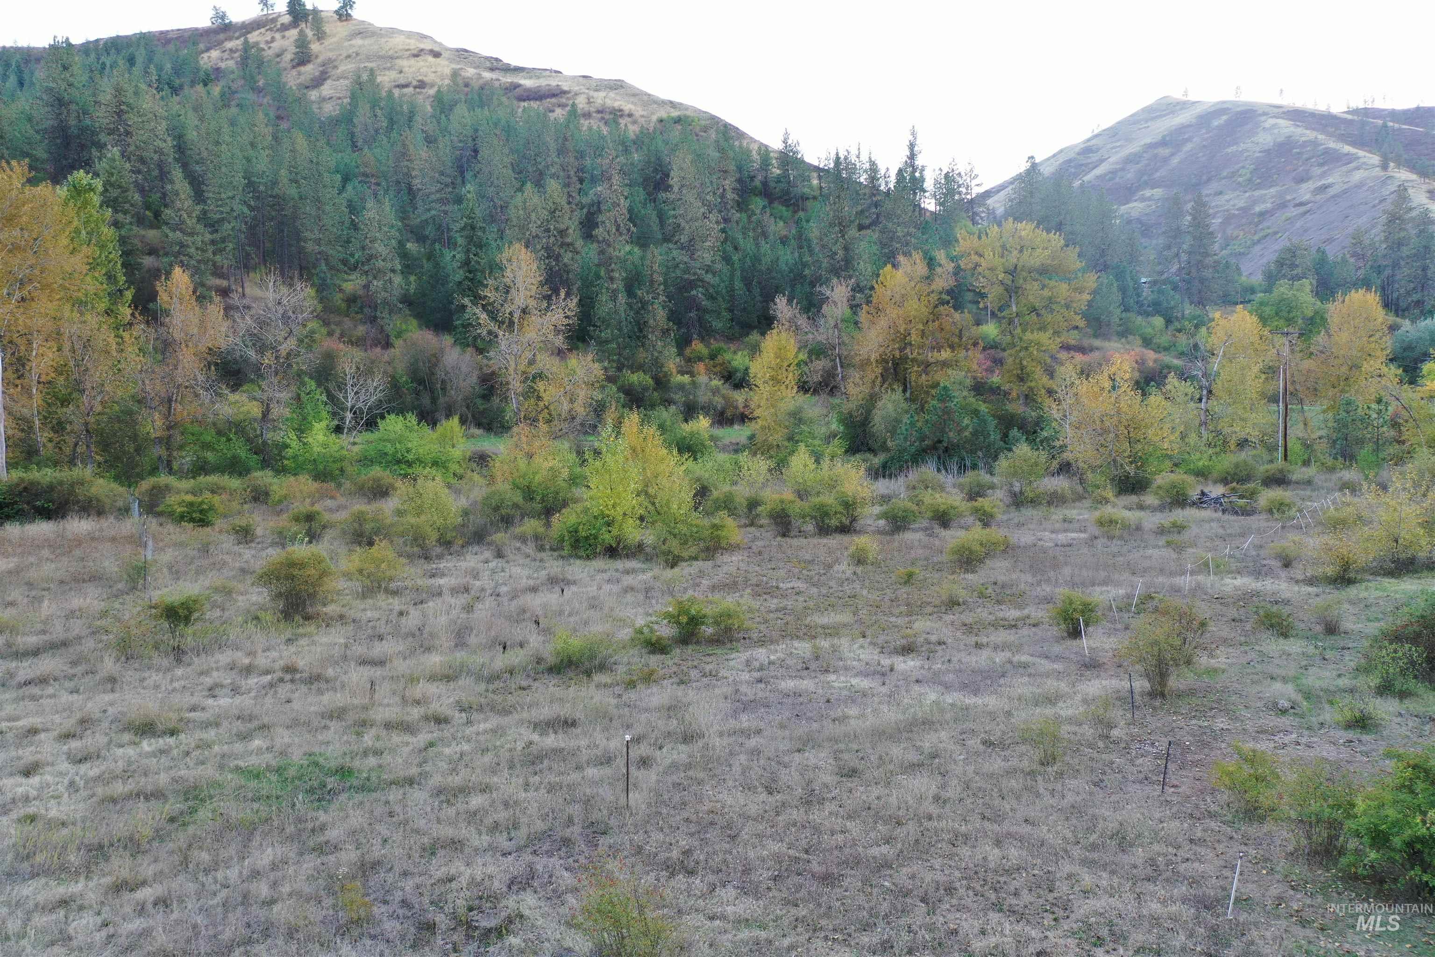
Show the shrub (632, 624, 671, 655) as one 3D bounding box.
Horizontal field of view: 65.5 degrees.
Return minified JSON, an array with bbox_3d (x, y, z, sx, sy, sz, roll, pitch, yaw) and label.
[{"bbox_3d":[-1.851,4.526,31.500,1.140,0.890,1.030,0,5,0],"label":"shrub"}]

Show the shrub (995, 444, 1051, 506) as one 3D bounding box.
[{"bbox_3d":[18.416,-0.203,67.277,3.380,3.540,3.040,0,7,0],"label":"shrub"}]

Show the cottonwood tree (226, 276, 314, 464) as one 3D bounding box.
[{"bbox_3d":[-31.179,-7.571,78.085,6.120,13.520,5.930,0,8,0],"label":"cottonwood tree"}]

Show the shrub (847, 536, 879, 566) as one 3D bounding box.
[{"bbox_3d":[6.074,3.013,46.500,1.350,1.260,1.290,0,5,0],"label":"shrub"}]

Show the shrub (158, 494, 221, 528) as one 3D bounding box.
[{"bbox_3d":[-26.350,1.599,55.692,3.190,1.550,2.550,0,8,0],"label":"shrub"}]

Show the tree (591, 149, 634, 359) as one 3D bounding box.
[{"bbox_3d":[-12.987,-27.698,138.272,5.280,25.520,5.120,0,8,0],"label":"tree"}]

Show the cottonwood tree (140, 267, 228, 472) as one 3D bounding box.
[{"bbox_3d":[-36.367,-7.365,76.057,6.040,13.930,5.850,0,8,0],"label":"cottonwood tree"}]

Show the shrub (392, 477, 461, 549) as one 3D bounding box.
[{"bbox_3d":[-12.808,1.512,49.136,2.961,3.237,2.813,-2,6,-15],"label":"shrub"}]

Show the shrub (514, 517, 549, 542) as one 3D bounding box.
[{"bbox_3d":[-9.002,2.476,54.148,1.740,1.210,1.570,0,7,0],"label":"shrub"}]

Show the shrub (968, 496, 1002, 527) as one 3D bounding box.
[{"bbox_3d":[14.157,1.748,58.967,1.840,1.550,1.650,0,7,0],"label":"shrub"}]

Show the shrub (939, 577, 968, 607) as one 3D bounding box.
[{"bbox_3d":[7.910,3.814,37.400,0.957,1.004,0.910,0,5,0],"label":"shrub"}]

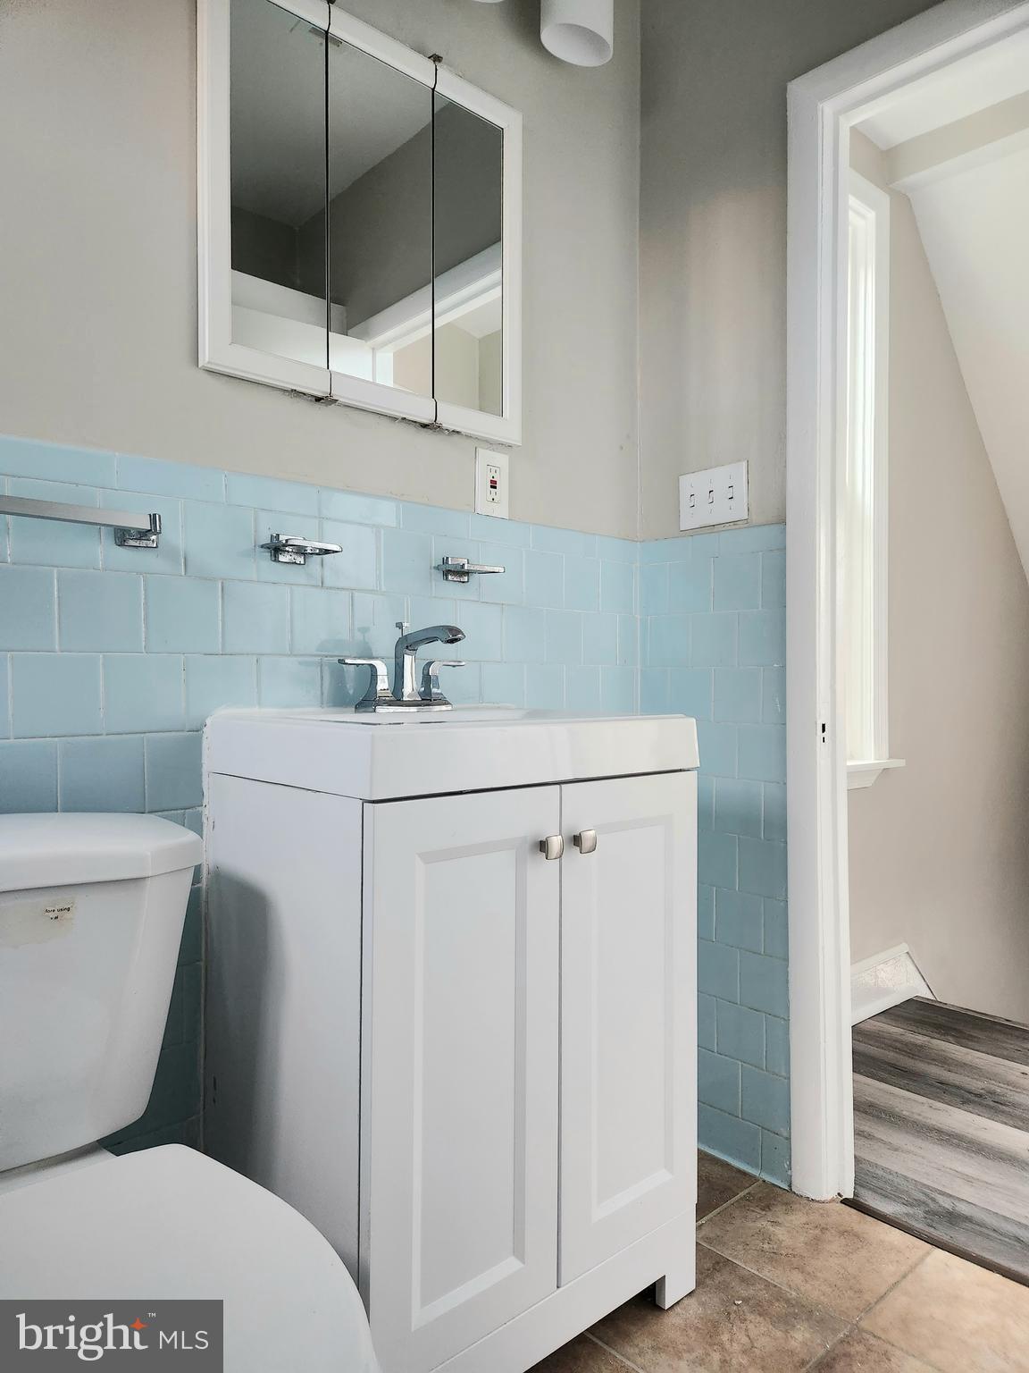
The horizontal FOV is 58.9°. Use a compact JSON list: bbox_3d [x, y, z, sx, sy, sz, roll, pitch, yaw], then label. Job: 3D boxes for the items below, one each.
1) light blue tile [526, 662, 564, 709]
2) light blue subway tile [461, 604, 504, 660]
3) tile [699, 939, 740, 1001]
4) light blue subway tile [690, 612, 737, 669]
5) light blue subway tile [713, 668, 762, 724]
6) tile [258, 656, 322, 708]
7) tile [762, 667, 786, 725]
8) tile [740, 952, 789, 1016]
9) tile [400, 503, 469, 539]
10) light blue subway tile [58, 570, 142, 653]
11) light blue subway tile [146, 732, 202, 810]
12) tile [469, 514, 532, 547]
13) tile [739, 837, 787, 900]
[{"bbox_3d":[0.057,0.011,1.764,0.108,0.105,0.010,0,-1,-43],"label":"light blue tile"},{"bbox_3d":[-0.063,-0.099,1.653,0.102,0.105,0.010,0,-1,-43],"label":"light blue subway tile"},{"bbox_3d":[0.410,0.574,1.844,0.010,0.110,0.108,0,0,-43],"label":"tile"},{"bbox_3d":[0.401,-0.093,1.813,0.010,0.108,0.108,0,-1,-43],"label":"light blue subway tile"},{"bbox_3d":[0.437,0.018,1.775,0.010,0.108,0.108,0,-1,-43],"label":"light blue subway tile"},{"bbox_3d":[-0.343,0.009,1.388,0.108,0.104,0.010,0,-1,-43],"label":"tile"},{"bbox_3d":[0.493,0.018,1.717,0.010,0.104,0.053,0,-1,-43],"label":"tile"},{"bbox_3d":[0.477,0.564,1.740,0.010,0.108,0.102,0,-1,-43],"label":"tile"},{"bbox_3d":[-0.139,-0.285,1.579,0.152,0.045,0.009,0,0,-43],"label":"tile"},{"bbox_3d":[-0.545,-0.098,1.203,0.106,0.104,0.010,0,-1,-43],"label":"light blue subway tile"},{"bbox_3d":[-0.463,0.118,1.279,0.108,0.108,0.009,0,0,-43],"label":"light blue subway tile"},{"bbox_3d":[-0.027,-0.285,1.683,0.152,0.046,0.009,0,0,-43],"label":"tile"},{"bbox_3d":[0.476,0.344,1.742,0.010,0.108,0.102,0,-1,-43],"label":"tile"}]

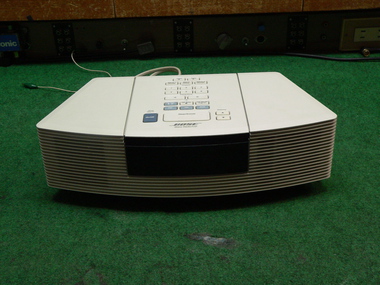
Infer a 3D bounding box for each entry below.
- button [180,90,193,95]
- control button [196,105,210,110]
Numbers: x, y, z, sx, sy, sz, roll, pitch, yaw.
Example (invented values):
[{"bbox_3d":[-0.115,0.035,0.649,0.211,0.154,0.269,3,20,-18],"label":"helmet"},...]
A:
[{"bbox_3d":[-0.005,-0.067,0.728,0.018,0.002,0.007,-2,29,1],"label":"button"},{"bbox_3d":[0.016,-0.044,0.686,0.018,0.002,0.007,-2,29,1],"label":"control button"}]

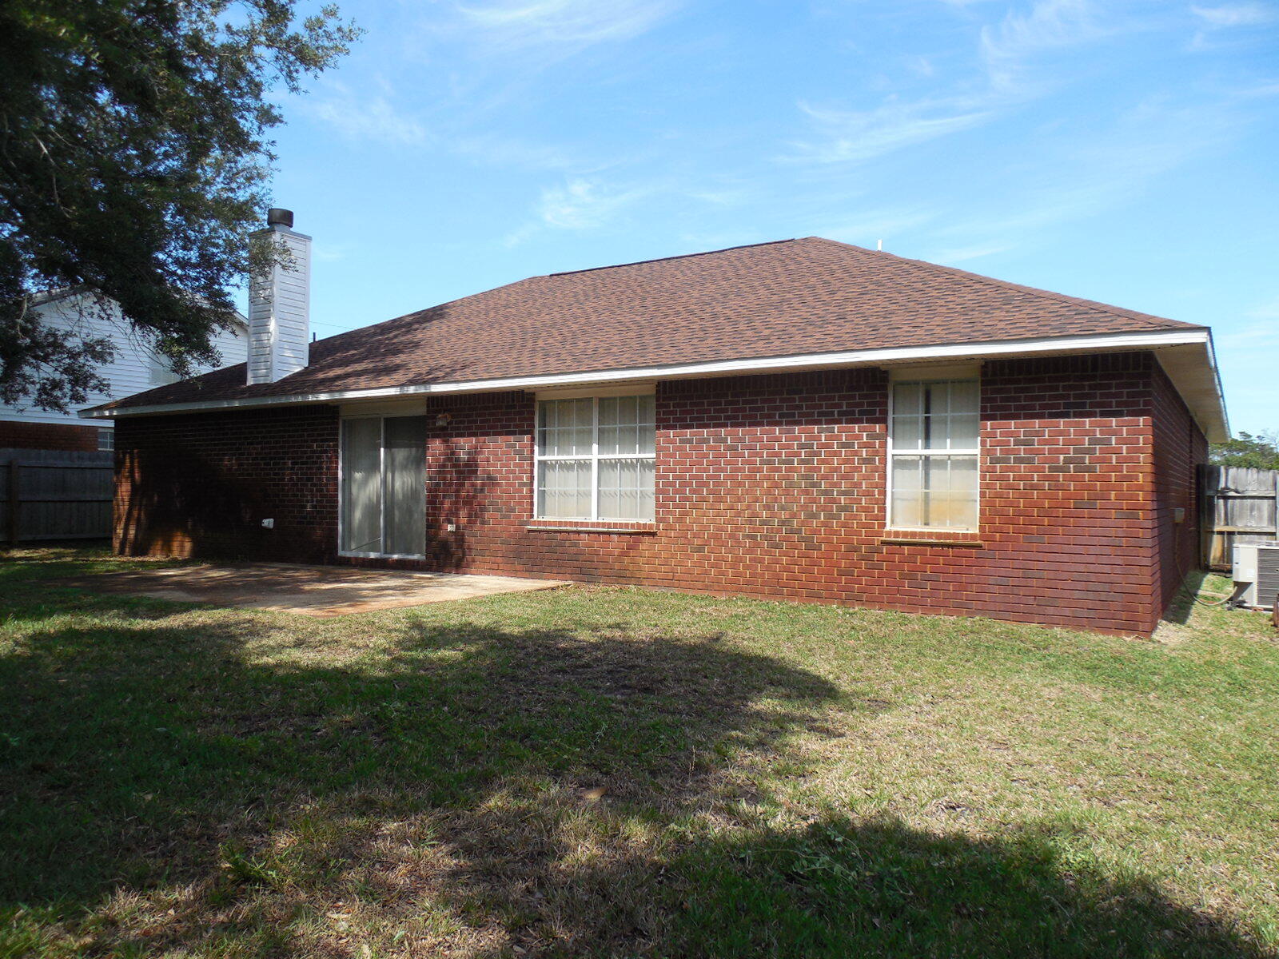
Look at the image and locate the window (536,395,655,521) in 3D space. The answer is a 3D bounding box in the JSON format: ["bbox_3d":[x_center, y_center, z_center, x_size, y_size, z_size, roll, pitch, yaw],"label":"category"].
[{"bbox_3d":[-0.553,-0.240,11.279,1.810,1.500,0.100,0,-1,32],"label":"window"}]

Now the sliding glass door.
[{"bbox_3d":[-3.694,0.107,13.284,1.810,2.000,0.120,0,-1,32],"label":"sliding glass door"}]

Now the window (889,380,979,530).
[{"bbox_3d":[2.894,-0.232,9.084,0.900,1.500,0.100,0,-1,32],"label":"window"}]

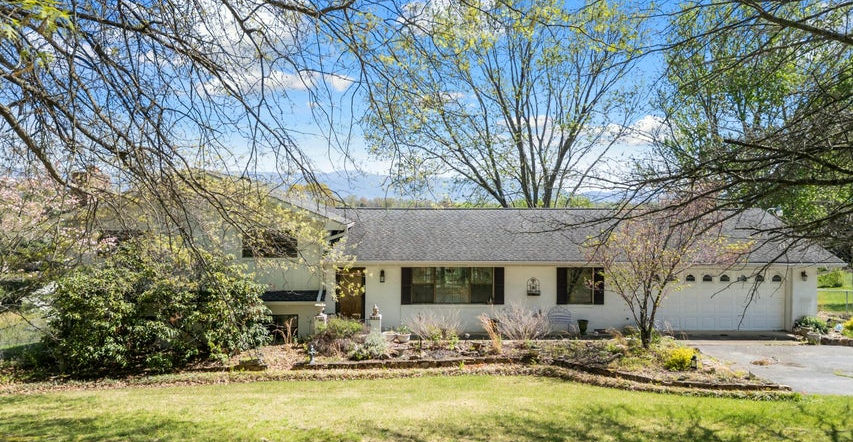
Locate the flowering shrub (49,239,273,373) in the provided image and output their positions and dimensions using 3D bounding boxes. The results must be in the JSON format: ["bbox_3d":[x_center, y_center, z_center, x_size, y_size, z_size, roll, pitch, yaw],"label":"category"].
[{"bbox_3d":[-7.450,2.400,16.300,6.200,3.400,3.900,0,0,0],"label":"flowering shrub"}]

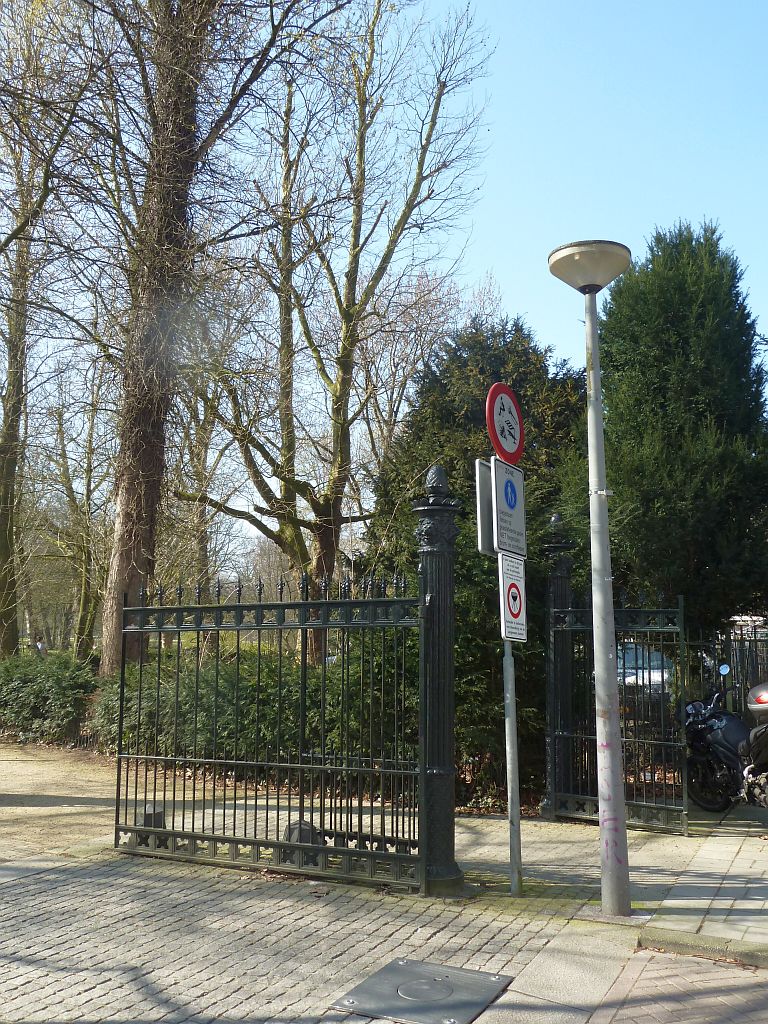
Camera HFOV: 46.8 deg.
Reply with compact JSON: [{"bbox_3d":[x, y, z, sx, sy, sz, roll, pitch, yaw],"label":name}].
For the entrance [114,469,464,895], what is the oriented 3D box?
[{"bbox_3d":[-0.818,1.213,6.813,3.011,2.924,0.330,-4,-9,25],"label":"entrance"}]

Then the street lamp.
[{"bbox_3d":[1.431,0.366,5.811,0.556,4.272,0.556,0,-8,0],"label":"street lamp"}]

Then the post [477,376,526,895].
[{"bbox_3d":[0.877,0.807,6.202,0.170,3.521,0.610,-6,-10,33],"label":"post"}]

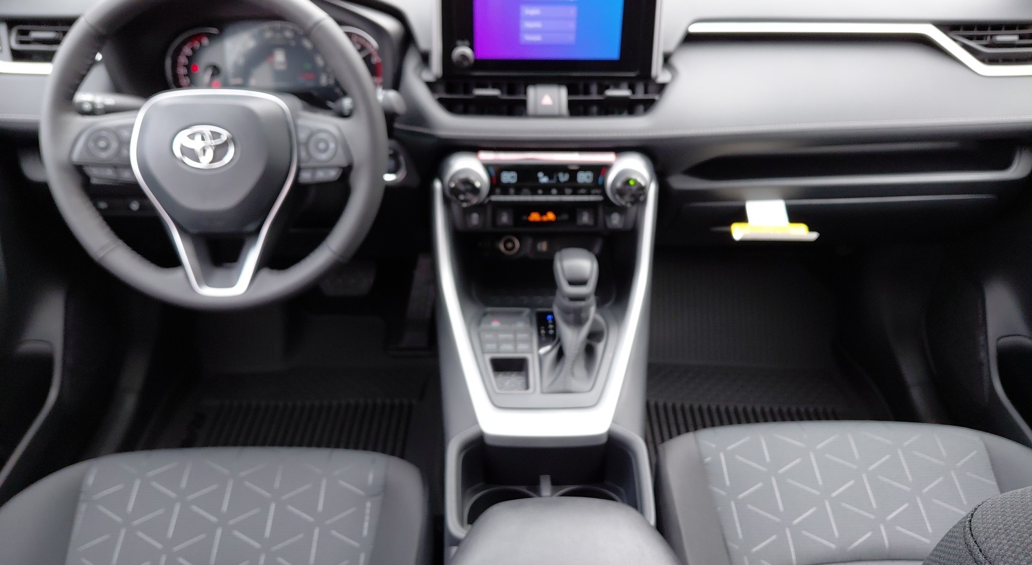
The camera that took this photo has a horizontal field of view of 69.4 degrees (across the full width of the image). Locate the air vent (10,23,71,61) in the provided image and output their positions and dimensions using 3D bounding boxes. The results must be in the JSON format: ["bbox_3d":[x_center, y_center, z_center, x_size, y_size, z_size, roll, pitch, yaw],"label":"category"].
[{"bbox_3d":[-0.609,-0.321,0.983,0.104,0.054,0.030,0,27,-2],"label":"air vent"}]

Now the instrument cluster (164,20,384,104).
[{"bbox_3d":[-0.323,-0.296,1.005,0.288,0.115,0.045,-1,19,-3],"label":"instrument cluster"}]

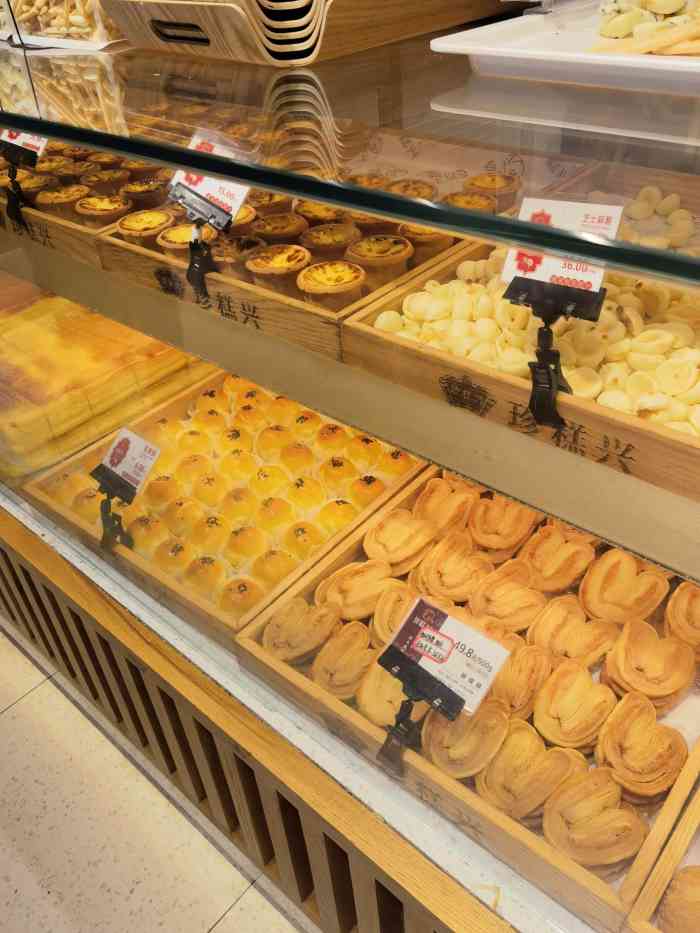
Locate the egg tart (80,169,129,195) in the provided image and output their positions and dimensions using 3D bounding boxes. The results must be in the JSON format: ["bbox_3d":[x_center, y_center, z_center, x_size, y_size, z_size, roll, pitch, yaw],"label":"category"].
[{"bbox_3d":[-0.359,-0.411,1.081,0.072,0.038,0.072,26,47,33],"label":"egg tart"}]

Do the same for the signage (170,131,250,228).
[{"bbox_3d":[-0.143,-0.294,0.757,0.080,0.063,0.012,31,5,12],"label":"signage"}]

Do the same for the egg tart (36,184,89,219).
[{"bbox_3d":[-0.399,-0.367,1.029,0.072,0.038,0.072,26,47,33],"label":"egg tart"}]

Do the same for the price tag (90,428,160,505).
[{"bbox_3d":[-0.244,-0.001,0.797,0.079,0.012,0.065,26,89,38],"label":"price tag"}]

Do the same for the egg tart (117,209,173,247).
[{"bbox_3d":[-0.257,-0.296,0.926,0.072,0.038,0.072,-3,38,2],"label":"egg tart"}]

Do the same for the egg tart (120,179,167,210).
[{"bbox_3d":[-0.288,-0.376,1.030,0.072,0.038,0.072,26,47,33],"label":"egg tart"}]

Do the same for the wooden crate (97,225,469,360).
[{"bbox_3d":[0.027,-0.343,0.999,0.406,0.052,0.578,26,47,33],"label":"wooden crate"}]

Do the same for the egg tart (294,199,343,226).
[{"bbox_3d":[-0.033,-0.309,0.922,0.072,0.038,0.072,-3,38,2],"label":"egg tart"}]

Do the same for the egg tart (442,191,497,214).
[{"bbox_3d":[0.149,-0.314,0.912,0.072,0.038,0.072,26,47,33],"label":"egg tart"}]

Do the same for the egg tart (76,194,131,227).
[{"bbox_3d":[-0.330,-0.339,0.985,0.072,0.031,0.072,-3,38,2],"label":"egg tart"}]

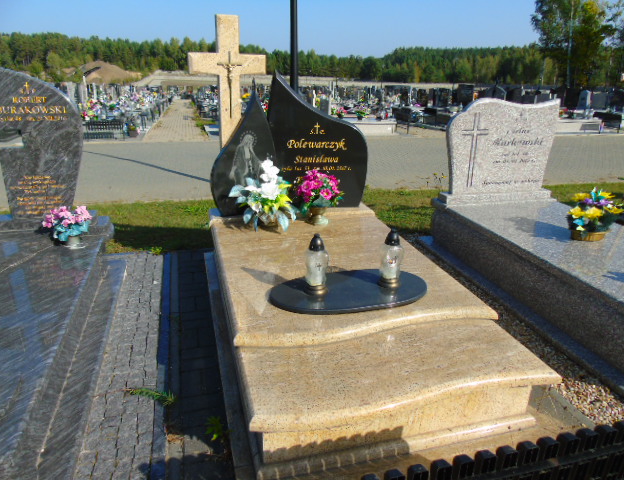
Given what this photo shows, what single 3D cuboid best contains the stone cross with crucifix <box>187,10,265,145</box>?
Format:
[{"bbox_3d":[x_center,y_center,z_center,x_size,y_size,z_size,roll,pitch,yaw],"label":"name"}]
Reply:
[{"bbox_3d":[-0.568,-0.859,3.262,0.517,1.322,0.100,-5,21,-14],"label":"stone cross with crucifix"}]

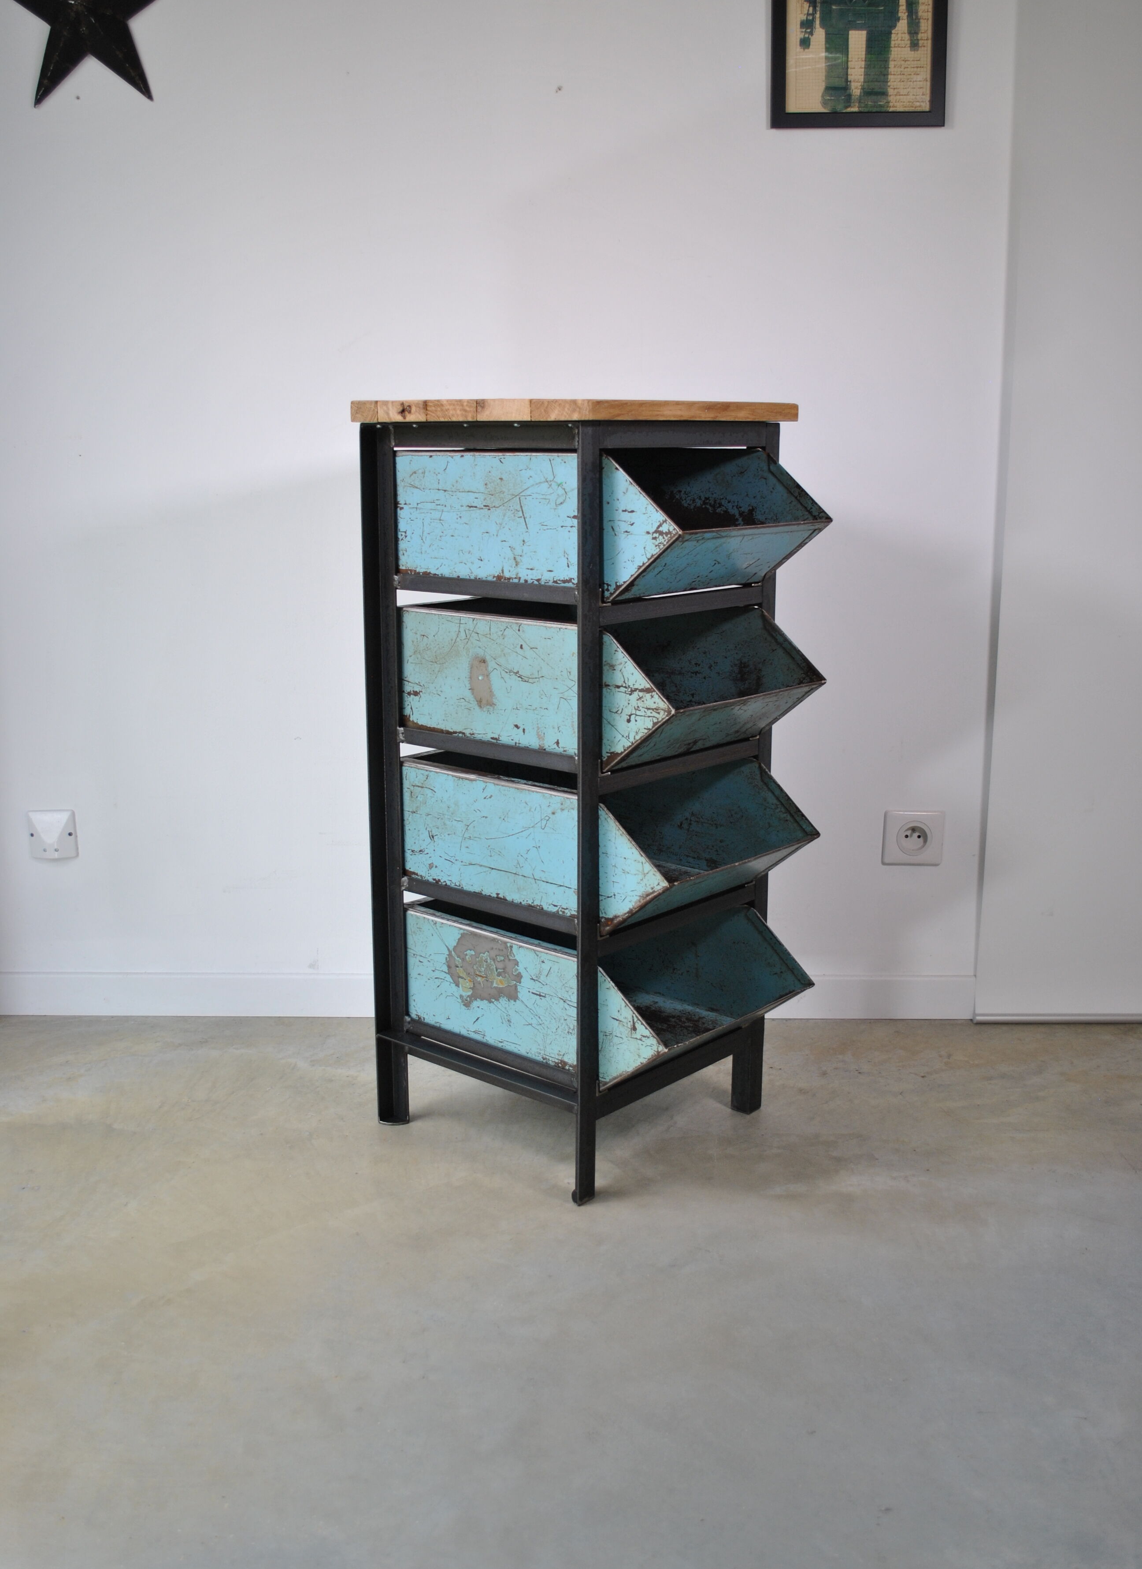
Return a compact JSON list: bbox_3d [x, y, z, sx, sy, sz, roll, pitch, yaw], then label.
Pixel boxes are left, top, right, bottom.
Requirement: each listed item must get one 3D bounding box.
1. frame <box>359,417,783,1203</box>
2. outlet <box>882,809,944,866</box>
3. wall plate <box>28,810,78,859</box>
[{"bbox_3d":[0.003,0.003,2.013,0.352,0.908,0.377,11,16,40],"label":"frame"},{"bbox_3d":[0.524,0.083,2.394,0.088,0.084,0.011,0,12,1],"label":"outlet"},{"bbox_3d":[-0.798,0.079,2.405,0.075,0.075,0.020,0,12,1],"label":"wall plate"}]

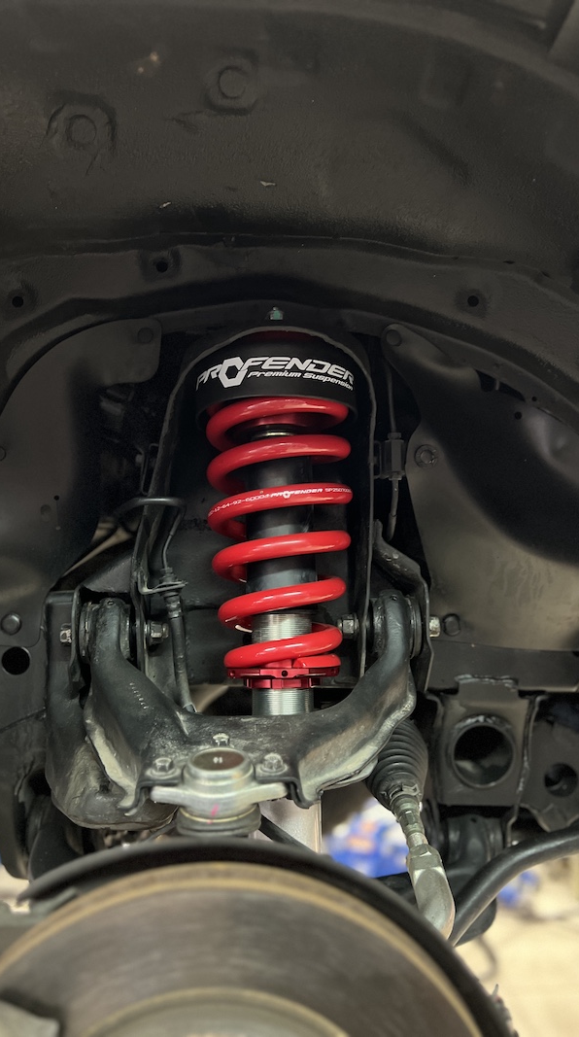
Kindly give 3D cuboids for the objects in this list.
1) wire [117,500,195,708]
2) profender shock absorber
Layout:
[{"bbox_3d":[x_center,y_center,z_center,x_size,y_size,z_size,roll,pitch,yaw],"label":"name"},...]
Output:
[{"bbox_3d":[-0.117,0.078,0.680,0.068,0.200,0.060,1,-3,0],"label":"wire"},{"bbox_3d":[-0.007,0.067,0.662,0.142,0.445,0.142,-2,-11,0],"label":"profender shock absorber"}]

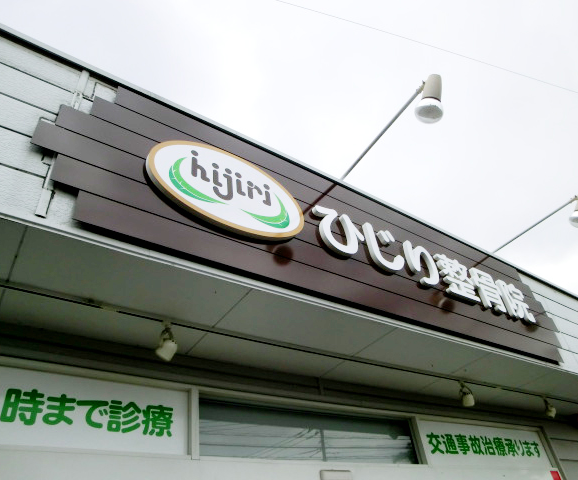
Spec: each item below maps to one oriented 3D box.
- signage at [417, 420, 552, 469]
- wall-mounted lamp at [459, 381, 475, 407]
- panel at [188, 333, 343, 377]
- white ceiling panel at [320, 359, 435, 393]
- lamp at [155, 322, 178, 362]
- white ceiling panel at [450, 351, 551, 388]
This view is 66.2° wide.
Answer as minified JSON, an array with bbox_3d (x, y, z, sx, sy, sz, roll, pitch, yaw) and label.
[{"bbox_3d":[1.582,1.609,3.421,1.643,0.298,0.020,20,-47,-30],"label":"signage"},{"bbox_3d":[1.299,1.117,3.197,0.085,0.165,0.100,9,-42,-20],"label":"wall-mounted lamp"},{"bbox_3d":[-0.102,0.654,2.492,0.911,0.020,0.239,20,-47,-30],"label":"panel"},{"bbox_3d":[0.633,0.918,2.952,0.904,0.020,0.211,20,-47,-30],"label":"white ceiling panel"},{"bbox_3d":[-0.561,0.471,2.031,0.100,0.165,0.085,-35,-46,29],"label":"lamp"},{"bbox_3d":[1.542,0.937,3.146,0.819,0.020,0.322,20,-47,-30],"label":"white ceiling panel"}]

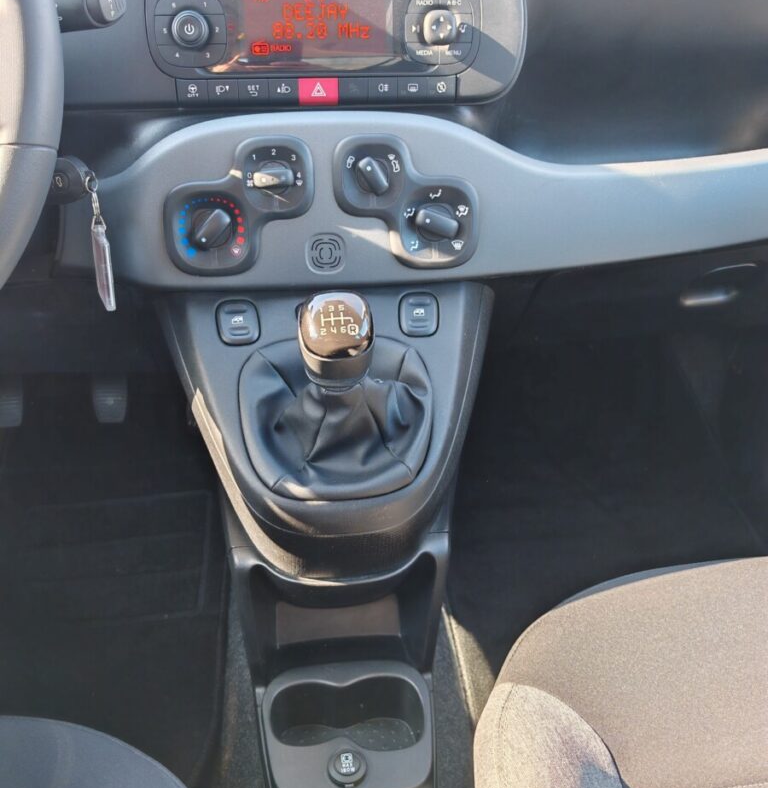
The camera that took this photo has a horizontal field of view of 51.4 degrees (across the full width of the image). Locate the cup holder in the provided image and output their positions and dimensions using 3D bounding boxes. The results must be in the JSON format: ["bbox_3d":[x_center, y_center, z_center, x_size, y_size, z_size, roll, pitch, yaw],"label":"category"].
[{"bbox_3d":[-0.033,0.310,0.723,0.136,0.066,0.080,-3,31,-5],"label":"cup holder"}]

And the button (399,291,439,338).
[{"bbox_3d":[0.028,-0.063,0.632,0.033,0.011,0.040,-3,64,-5],"label":"button"}]

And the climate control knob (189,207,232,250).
[{"bbox_3d":[-0.129,-0.123,0.594,0.031,0.031,0.019,-3,3,-5],"label":"climate control knob"}]

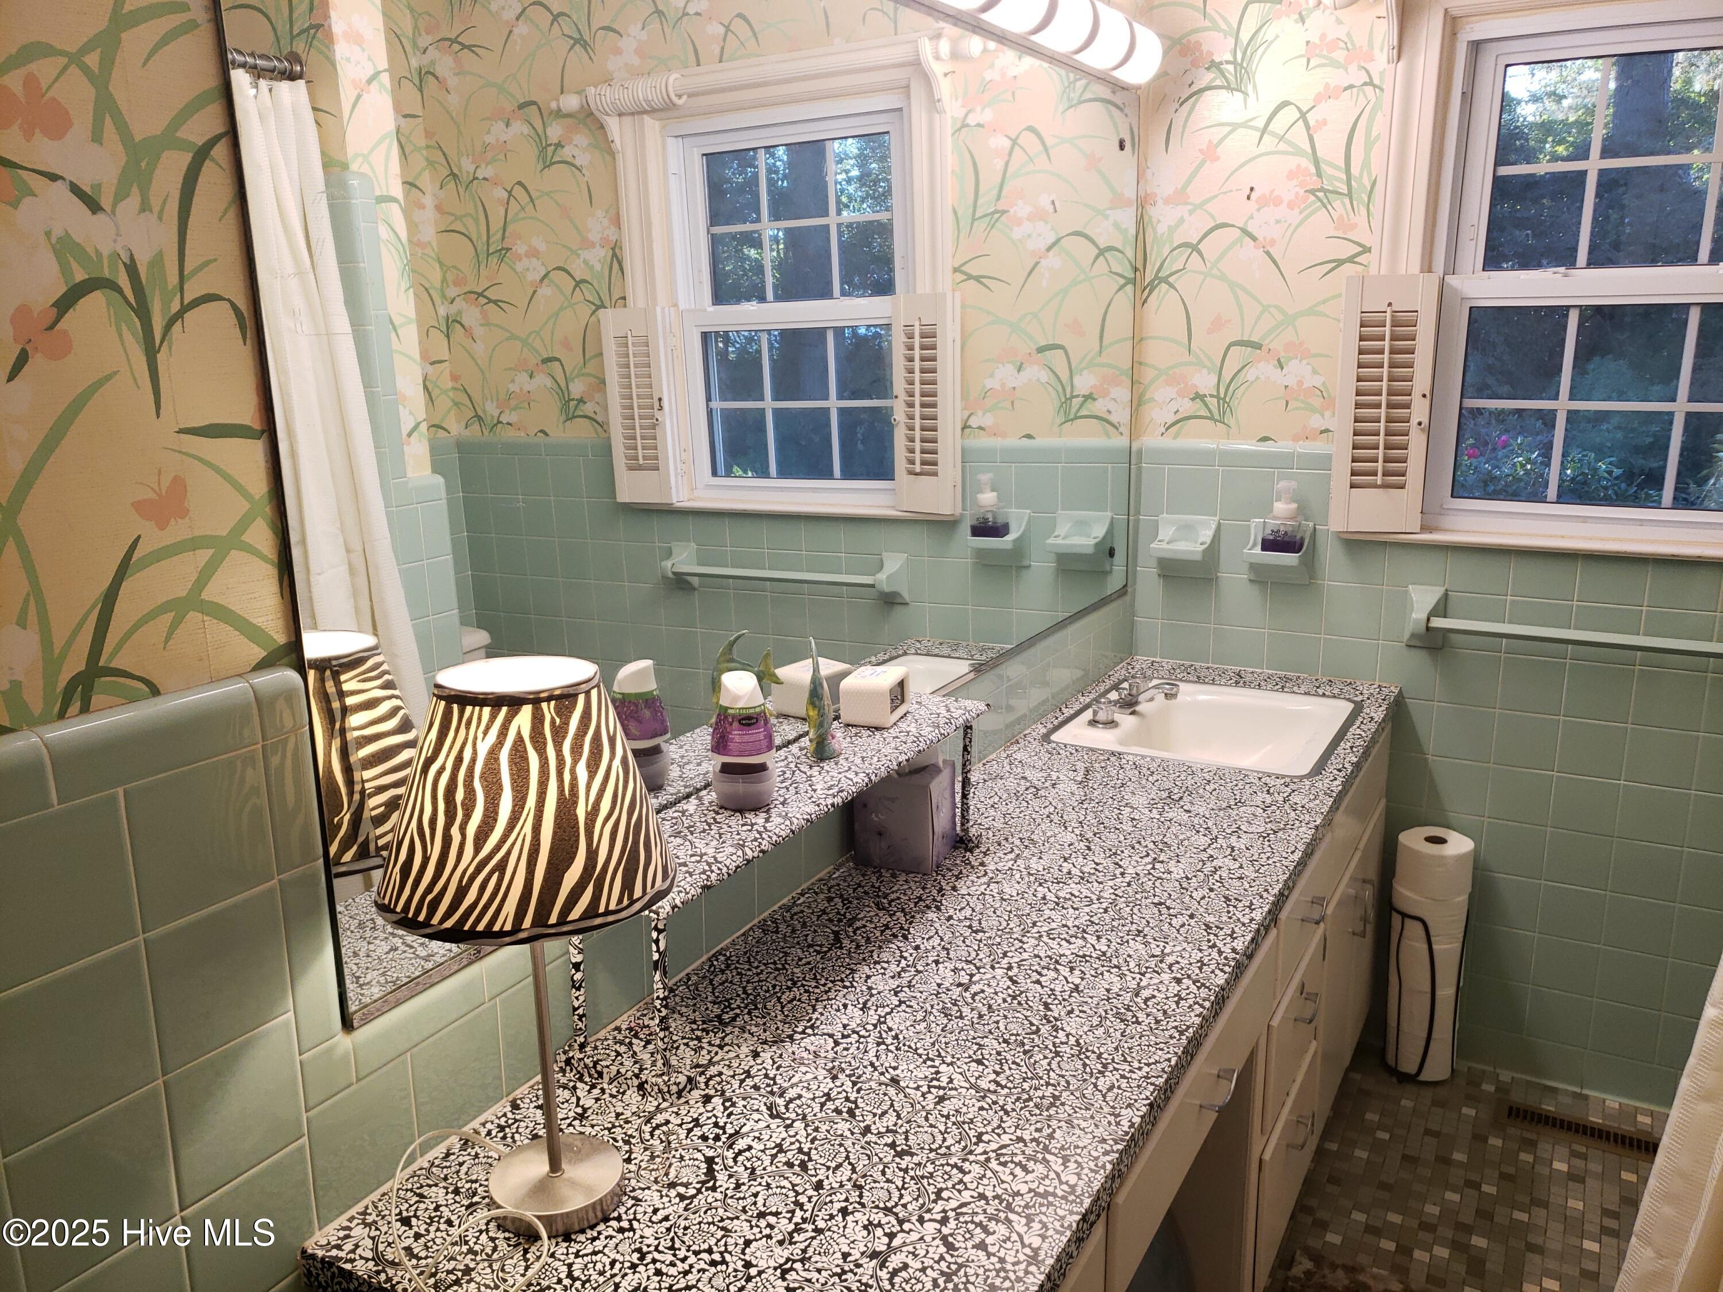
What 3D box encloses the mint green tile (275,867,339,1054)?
[{"bbox_3d":[-0.438,0.246,1.024,0.010,0.151,0.044,7,16,29],"label":"mint green tile"}]

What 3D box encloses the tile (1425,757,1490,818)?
[{"bbox_3d":[1.170,0.277,2.536,0.108,0.108,0.010,7,15,29],"label":"tile"}]

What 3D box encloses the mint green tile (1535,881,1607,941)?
[{"bbox_3d":[1.374,0.517,2.501,0.109,0.109,0.010,7,15,28],"label":"mint green tile"}]

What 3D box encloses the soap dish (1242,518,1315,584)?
[{"bbox_3d":[0.830,-0.181,2.589,0.121,0.127,0.085,7,15,28],"label":"soap dish"}]

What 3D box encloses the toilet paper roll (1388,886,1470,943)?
[{"bbox_3d":[1.112,0.519,2.533,0.134,0.098,0.134,7,16,29],"label":"toilet paper roll"}]

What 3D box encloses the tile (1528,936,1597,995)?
[{"bbox_3d":[1.363,0.619,2.503,0.108,0.108,0.010,7,15,29],"label":"tile"}]

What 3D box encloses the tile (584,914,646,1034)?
[{"bbox_3d":[-0.265,0.350,1.367,0.010,0.103,0.106,7,15,29],"label":"tile"}]

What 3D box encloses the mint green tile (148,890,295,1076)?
[{"bbox_3d":[-0.466,0.238,0.935,0.010,0.107,0.104,7,15,28],"label":"mint green tile"}]

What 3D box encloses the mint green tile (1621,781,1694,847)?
[{"bbox_3d":[1.470,0.312,2.400,0.109,0.109,0.010,7,15,28],"label":"mint green tile"}]

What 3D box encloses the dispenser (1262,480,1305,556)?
[{"bbox_3d":[0.831,-0.252,2.537,0.071,0.145,0.056,7,16,29],"label":"dispenser"}]

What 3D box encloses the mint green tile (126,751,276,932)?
[{"bbox_3d":[-0.467,0.134,0.912,0.010,0.103,0.104,7,15,28],"label":"mint green tile"}]

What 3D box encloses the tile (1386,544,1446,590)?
[{"bbox_3d":[1.085,-0.162,2.524,0.109,0.105,0.010,7,15,28],"label":"tile"}]

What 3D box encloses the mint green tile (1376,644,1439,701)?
[{"bbox_3d":[1.072,0.052,2.539,0.108,0.108,0.010,7,15,29],"label":"mint green tile"}]

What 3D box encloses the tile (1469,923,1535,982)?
[{"bbox_3d":[1.269,0.608,2.558,0.108,0.108,0.010,7,15,29],"label":"tile"}]

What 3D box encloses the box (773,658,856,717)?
[{"bbox_3d":[-0.060,0.055,1.676,0.068,0.056,0.087,10,16,38],"label":"box"}]

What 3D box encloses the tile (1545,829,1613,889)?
[{"bbox_3d":[1.362,0.405,2.455,0.108,0.108,0.010,7,16,29],"label":"tile"}]

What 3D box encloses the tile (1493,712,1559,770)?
[{"bbox_3d":[1.282,0.183,2.495,0.109,0.109,0.010,7,15,28],"label":"tile"}]

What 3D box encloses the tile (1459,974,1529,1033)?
[{"bbox_3d":[1.279,0.721,2.603,0.109,0.109,0.010,7,15,28],"label":"tile"}]

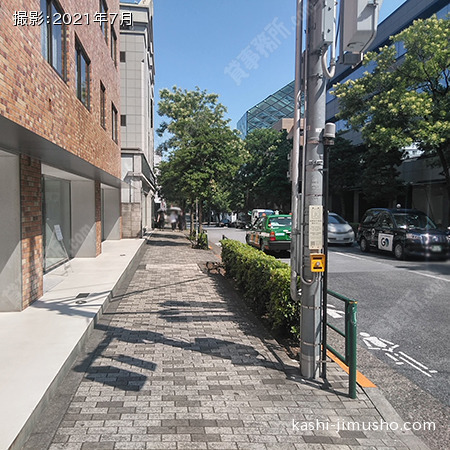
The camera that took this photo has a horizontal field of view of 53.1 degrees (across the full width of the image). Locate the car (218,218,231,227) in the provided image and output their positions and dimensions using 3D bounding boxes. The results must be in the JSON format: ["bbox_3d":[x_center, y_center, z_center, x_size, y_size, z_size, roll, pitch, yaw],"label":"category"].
[{"bbox_3d":[-0.100,-0.400,73.000,1.720,1.480,4.400,0,2,-7],"label":"car"}]

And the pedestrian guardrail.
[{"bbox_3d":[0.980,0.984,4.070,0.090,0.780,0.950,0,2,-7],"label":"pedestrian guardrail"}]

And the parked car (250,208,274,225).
[{"bbox_3d":[3.545,-0.458,41.900,1.550,1.920,3.700,0,2,-7],"label":"parked car"}]

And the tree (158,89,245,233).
[{"bbox_3d":[-1.190,-2.813,21.000,4.000,7.300,4.000,0,2,-7],"label":"tree"}]

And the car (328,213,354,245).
[{"bbox_3d":[4.800,0.182,22.400,1.730,1.540,4.500,0,2,-7],"label":"car"}]

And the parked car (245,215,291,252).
[{"bbox_3d":[2.190,0.279,19.300,1.690,1.550,4.650,0,2,-7],"label":"parked car"}]

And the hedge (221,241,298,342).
[{"bbox_3d":[0.530,0.867,8.150,0.480,0.740,6.100,0,2,-7],"label":"hedge"}]

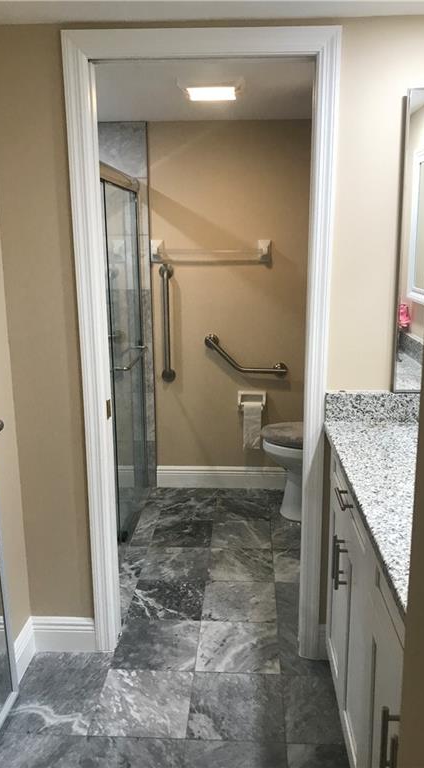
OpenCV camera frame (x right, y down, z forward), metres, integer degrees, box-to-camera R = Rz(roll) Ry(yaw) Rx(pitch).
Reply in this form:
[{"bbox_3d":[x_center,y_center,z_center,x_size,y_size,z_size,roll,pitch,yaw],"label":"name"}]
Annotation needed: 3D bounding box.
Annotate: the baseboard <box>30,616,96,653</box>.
[{"bbox_3d":[-0.548,0.930,2.312,0.242,0.138,0.018,0,13,3],"label":"baseboard"}]

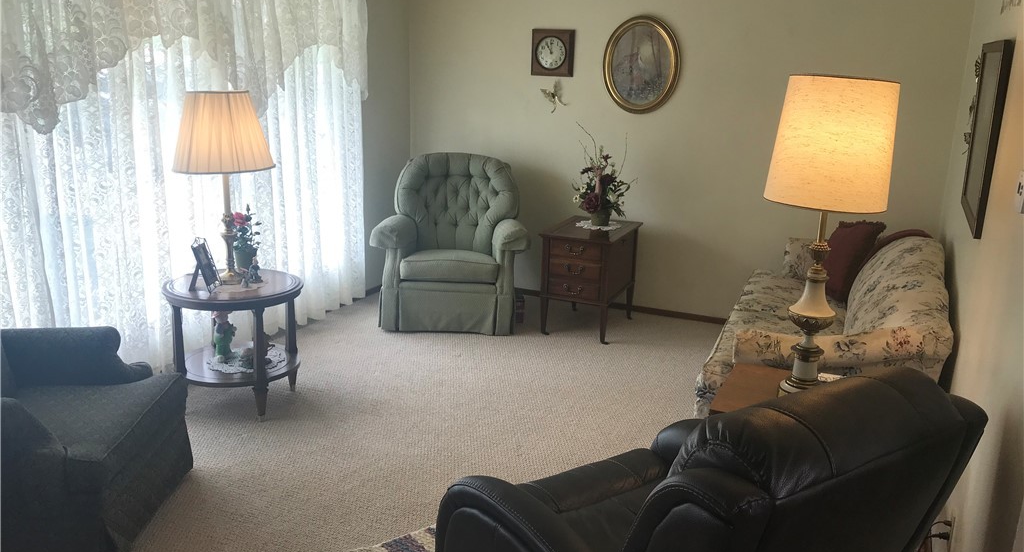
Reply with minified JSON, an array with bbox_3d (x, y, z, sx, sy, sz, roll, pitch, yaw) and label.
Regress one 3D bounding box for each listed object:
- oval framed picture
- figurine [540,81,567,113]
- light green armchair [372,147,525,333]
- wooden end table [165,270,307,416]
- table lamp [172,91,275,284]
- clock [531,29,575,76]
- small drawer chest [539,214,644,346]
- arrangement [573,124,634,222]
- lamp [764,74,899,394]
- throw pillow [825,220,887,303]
[{"bbox_3d":[0.799,-1.301,5.130,0.495,0.595,0.040,8,17,23],"label":"oval framed picture"},{"bbox_3d":[0.266,-1.158,5.384,0.170,0.200,0.090,8,17,23],"label":"figurine"},{"bbox_3d":[-0.362,-0.251,5.298,0.930,1.010,0.880,2,15,2],"label":"light green armchair"},{"bbox_3d":[-1.285,0.325,3.870,0.600,0.595,0.600,-4,16,-19],"label":"wooden end table"},{"bbox_3d":[-1.287,-0.388,3.716,0.435,0.860,0.435,-4,16,-19],"label":"table lamp"},{"bbox_3d":[0.264,-1.435,5.337,0.290,0.285,0.055,8,17,23],"label":"clock"},{"bbox_3d":[0.486,0.010,5.161,0.447,0.625,0.632,8,17,23],"label":"small drawer chest"},{"bbox_3d":[0.569,-0.619,5.107,0.370,0.620,0.320,8,17,23],"label":"arrangement"},{"bbox_3d":[0.983,-0.099,2.638,0.365,1.040,0.365,8,17,23],"label":"lamp"},{"bbox_3d":[1.754,-0.076,4.261,0.160,0.420,0.400,12,10,-24],"label":"throw pillow"}]

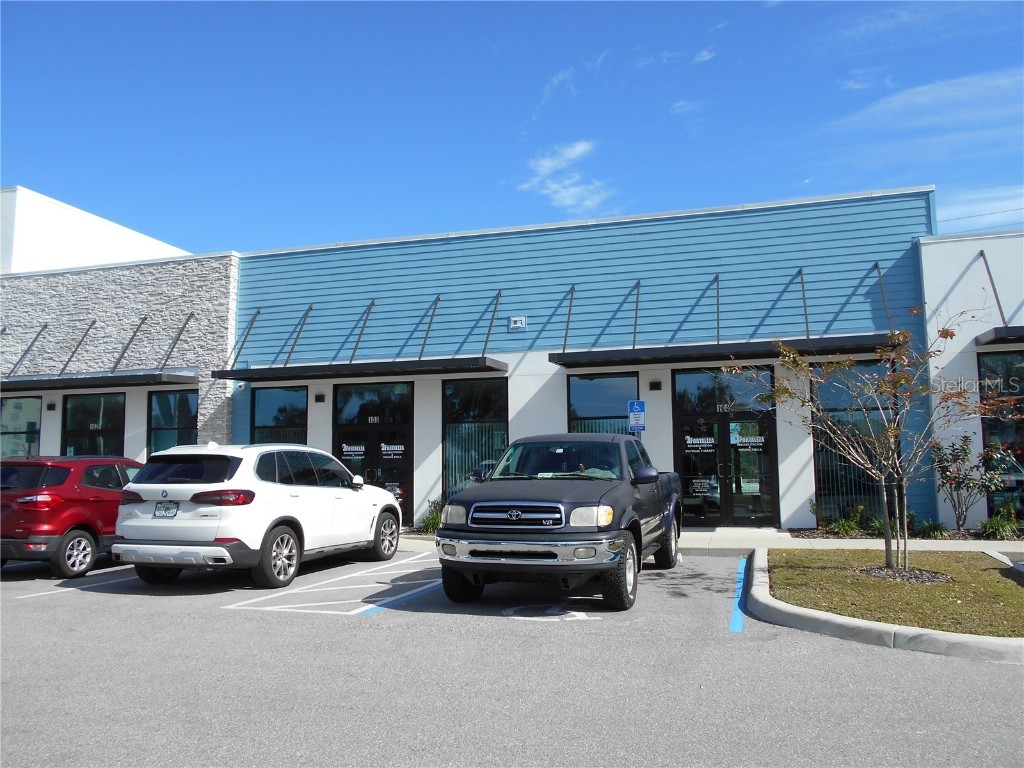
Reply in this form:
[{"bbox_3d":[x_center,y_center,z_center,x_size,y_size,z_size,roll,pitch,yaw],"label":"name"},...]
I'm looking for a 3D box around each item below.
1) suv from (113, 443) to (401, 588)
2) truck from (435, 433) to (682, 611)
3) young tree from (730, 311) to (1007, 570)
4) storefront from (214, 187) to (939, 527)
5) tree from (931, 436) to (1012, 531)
[{"bbox_3d":[-3.334,1.791,11.011,2.060,1.760,4.930,-2,-7,16],"label":"suv"},{"bbox_3d":[0.848,1.574,9.874,2.050,1.860,5.530,-3,-7,18],"label":"truck"},{"bbox_3d":[4.388,0.695,9.555,3.100,3.079,2.800,-2,-6,15],"label":"young tree"},{"bbox_3d":[0.623,-0.270,16.084,15.400,6.400,2.500,-2,-6,15],"label":"storefront"},{"bbox_3d":[8.091,1.752,13.557,1.450,1.642,1.350,-2,-6,15],"label":"tree"}]

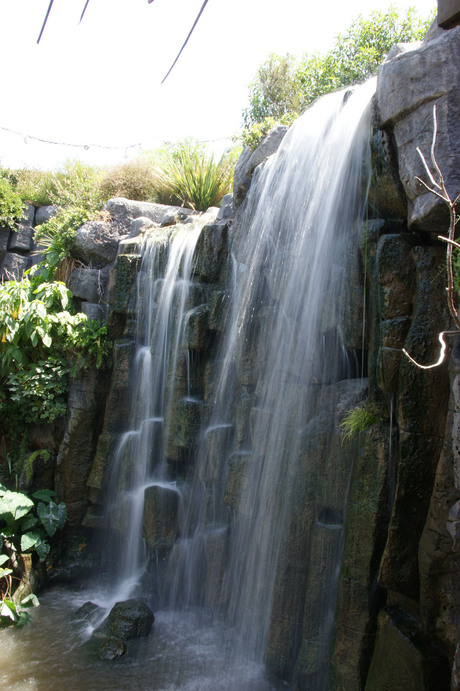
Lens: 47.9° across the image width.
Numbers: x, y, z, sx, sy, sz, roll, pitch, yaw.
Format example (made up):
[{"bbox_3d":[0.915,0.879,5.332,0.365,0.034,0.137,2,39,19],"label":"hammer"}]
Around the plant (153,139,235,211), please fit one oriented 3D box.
[{"bbox_3d":[-0.450,-2.120,6.500,1.020,0.900,0.920,0,2,0],"label":"plant"}]

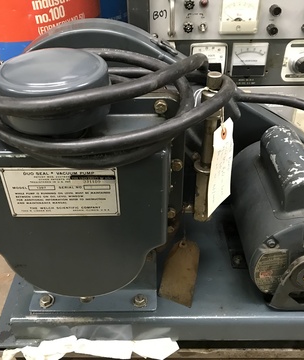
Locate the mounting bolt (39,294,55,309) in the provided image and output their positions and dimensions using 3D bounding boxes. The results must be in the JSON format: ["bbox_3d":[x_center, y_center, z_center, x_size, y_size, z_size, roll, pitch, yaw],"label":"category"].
[{"bbox_3d":[-0.176,0.202,0.645,0.024,0.013,0.024,0,37,0],"label":"mounting bolt"}]

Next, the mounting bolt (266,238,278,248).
[{"bbox_3d":[0.179,0.095,0.579,0.015,0.014,0.012,0,37,0],"label":"mounting bolt"}]

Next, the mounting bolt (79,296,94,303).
[{"bbox_3d":[-0.109,0.197,0.647,0.021,0.012,0.021,0,37,0],"label":"mounting bolt"}]

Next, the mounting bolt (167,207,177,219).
[{"bbox_3d":[0.028,0.047,0.560,0.015,0.015,0.010,0,37,0],"label":"mounting bolt"}]

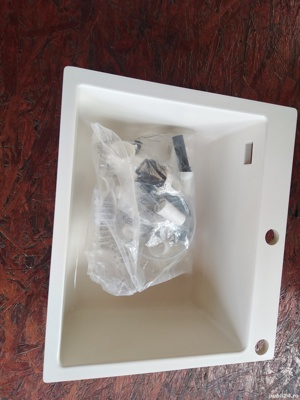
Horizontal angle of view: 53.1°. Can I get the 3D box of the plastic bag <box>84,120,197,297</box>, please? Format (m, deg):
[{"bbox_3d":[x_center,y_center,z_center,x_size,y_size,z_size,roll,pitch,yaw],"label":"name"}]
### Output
[{"bbox_3d":[0.000,0.035,0.735,0.293,0.100,0.400,4,93,-16],"label":"plastic bag"}]

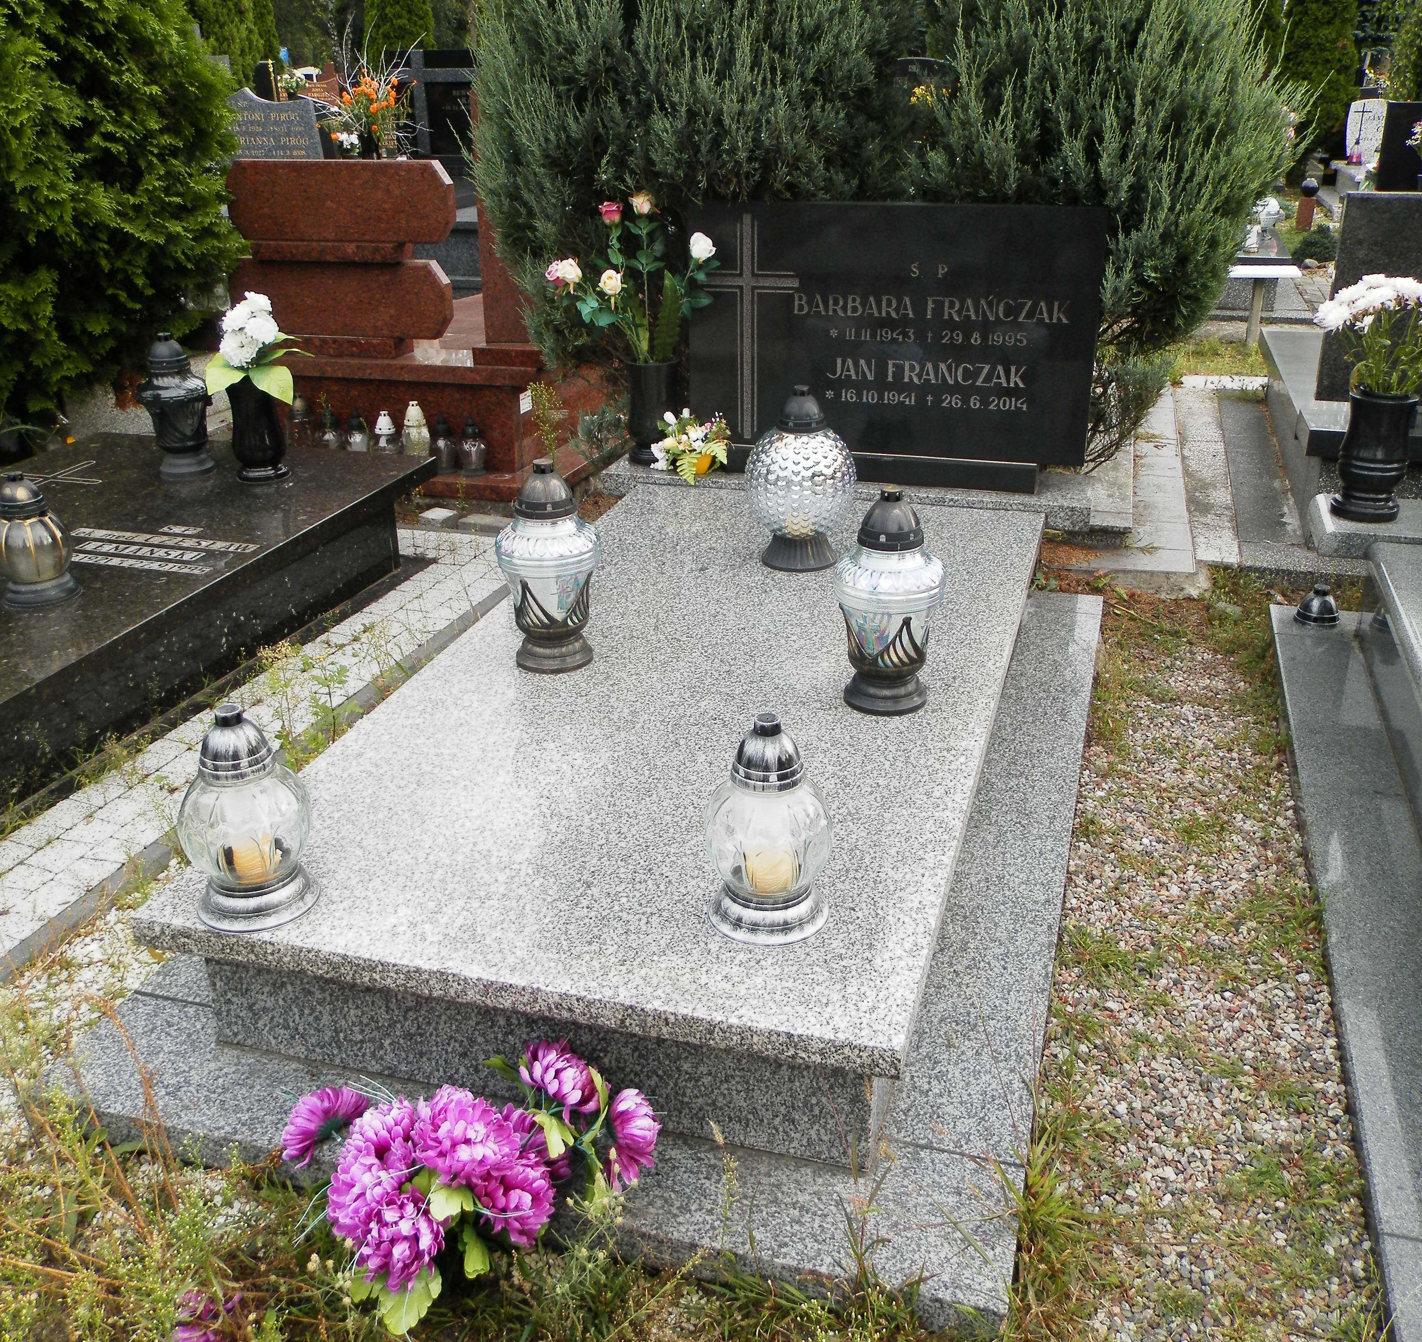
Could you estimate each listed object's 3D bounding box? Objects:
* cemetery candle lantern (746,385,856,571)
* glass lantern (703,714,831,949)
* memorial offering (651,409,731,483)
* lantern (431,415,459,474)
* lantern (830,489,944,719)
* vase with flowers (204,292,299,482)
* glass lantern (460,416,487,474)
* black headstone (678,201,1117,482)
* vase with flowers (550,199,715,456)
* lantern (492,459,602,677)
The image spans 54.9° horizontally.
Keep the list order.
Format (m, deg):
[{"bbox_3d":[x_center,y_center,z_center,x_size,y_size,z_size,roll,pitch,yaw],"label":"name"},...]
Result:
[{"bbox_3d":[0.198,-0.431,3.018,0.244,0.384,0.244,-1,25,1],"label":"cemetery candle lantern"},{"bbox_3d":[0.073,0.183,1.723,0.161,0.277,0.161,-1,22,0],"label":"glass lantern"},{"bbox_3d":[-0.055,-0.575,3.498,0.195,0.160,0.150,6,23,16],"label":"memorial offering"},{"bbox_3d":[-0.835,-0.723,4.312,0.093,0.182,0.093,6,25,16],"label":"lantern"},{"bbox_3d":[0.296,-0.122,2.267,0.184,0.368,0.184,6,23,16],"label":"lantern"},{"bbox_3d":[-1.217,-0.754,3.644,0.238,0.461,0.212,6,25,16],"label":"vase with flowers"},{"bbox_3d":[-0.745,-0.715,4.298,0.090,0.175,0.090,6,25,16],"label":"glass lantern"},{"bbox_3d":[0.430,-0.796,3.353,0.990,0.657,0.102,6,23,16],"label":"black headstone"},{"bbox_3d":[-0.207,-0.877,3.556,0.440,0.670,0.300,6,23,16],"label":"vase with flowers"},{"bbox_3d":[-0.291,-0.193,2.463,0.184,0.368,0.184,-1,22,0],"label":"lantern"}]

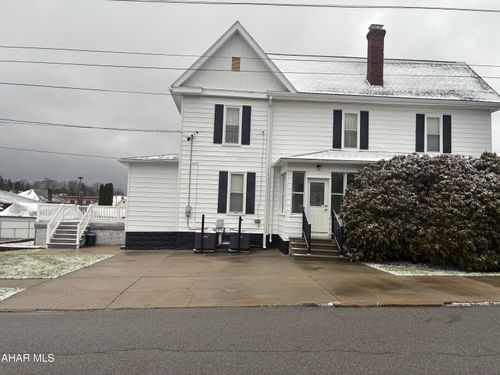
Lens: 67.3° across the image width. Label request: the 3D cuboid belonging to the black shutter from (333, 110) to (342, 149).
[{"bbox_3d":[3.848,-2.530,16.403,0.390,1.694,0.050,2,-2,-3],"label":"black shutter"}]

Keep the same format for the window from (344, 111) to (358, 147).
[{"bbox_3d":[4.448,-2.512,16.504,0.702,1.681,0.100,2,-4,-2],"label":"window"}]

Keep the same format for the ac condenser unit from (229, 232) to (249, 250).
[{"bbox_3d":[-0.402,2.200,15.362,0.760,0.710,0.760,2,-4,-2],"label":"ac condenser unit"}]

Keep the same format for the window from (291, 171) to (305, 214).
[{"bbox_3d":[1.807,0.182,14.033,0.516,1.577,0.100,2,-2,-3],"label":"window"}]

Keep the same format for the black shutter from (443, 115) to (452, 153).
[{"bbox_3d":[8.782,-2.353,16.656,0.384,1.688,0.050,2,-2,-3],"label":"black shutter"}]

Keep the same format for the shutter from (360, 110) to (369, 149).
[{"bbox_3d":[5.045,-2.506,16.465,0.375,1.705,0.050,2,-2,-3],"label":"shutter"}]

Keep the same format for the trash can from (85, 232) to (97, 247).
[{"bbox_3d":[-7.095,2.297,16.759,0.480,0.630,0.480,2,-2,-3],"label":"trash can"}]

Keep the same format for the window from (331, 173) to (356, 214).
[{"bbox_3d":[3.586,0.224,14.073,1.087,1.594,0.100,2,-4,-2],"label":"window"}]

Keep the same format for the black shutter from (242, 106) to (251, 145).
[{"bbox_3d":[-0.165,-2.692,16.186,0.382,1.712,0.050,2,-4,-2],"label":"black shutter"}]

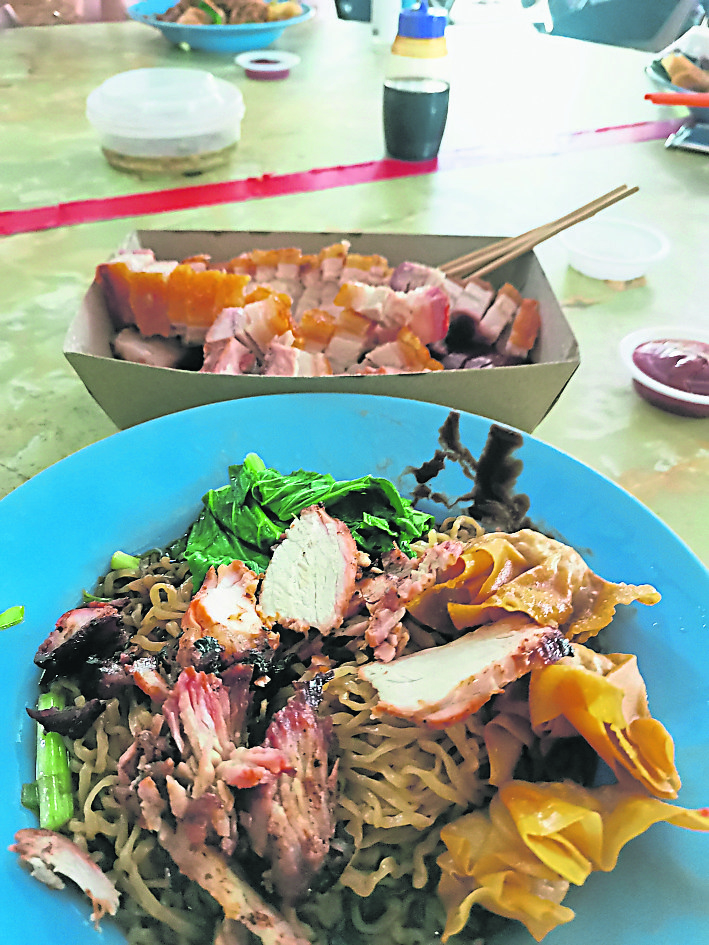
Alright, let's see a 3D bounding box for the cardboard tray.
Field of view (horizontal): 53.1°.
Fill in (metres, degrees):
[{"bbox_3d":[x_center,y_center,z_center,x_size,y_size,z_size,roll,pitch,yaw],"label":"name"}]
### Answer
[{"bbox_3d":[-0.011,-0.064,0.345,0.210,0.050,0.115,1,45,-1],"label":"cardboard tray"}]

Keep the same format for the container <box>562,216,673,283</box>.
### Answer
[{"bbox_3d":[0.165,-0.143,0.457,0.067,0.018,0.067,1,45,-1],"label":"container"}]

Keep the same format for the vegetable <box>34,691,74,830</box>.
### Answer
[{"bbox_3d":[-0.085,0.082,0.201,0.010,0.010,0.041,-14,47,-15],"label":"vegetable"}]

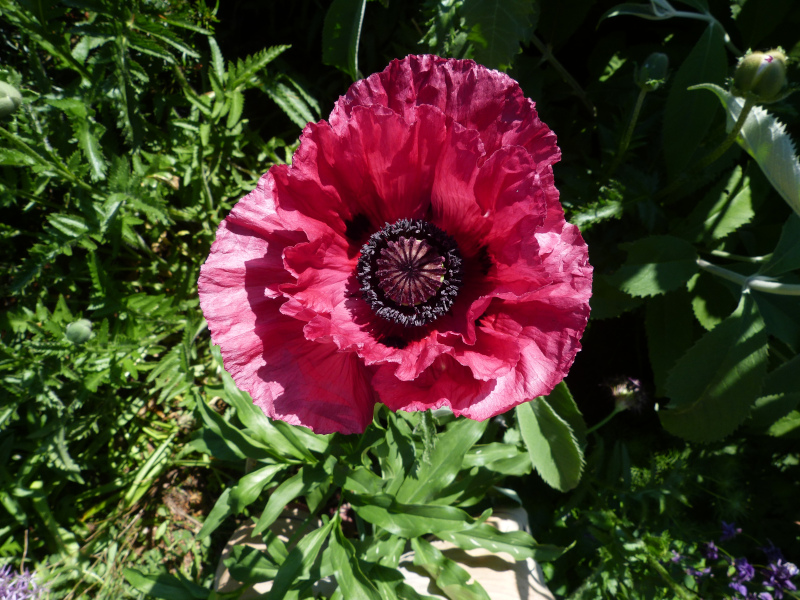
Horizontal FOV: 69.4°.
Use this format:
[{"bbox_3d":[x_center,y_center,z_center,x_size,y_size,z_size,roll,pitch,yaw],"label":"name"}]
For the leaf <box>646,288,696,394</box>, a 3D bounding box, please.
[{"bbox_3d":[0.216,0.035,0.460,0.044,0.012,0.088,-6,73,-2],"label":"leaf"}]

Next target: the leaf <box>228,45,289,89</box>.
[{"bbox_3d":[-0.122,-0.202,0.500,0.066,0.012,0.022,-35,78,-9],"label":"leaf"}]

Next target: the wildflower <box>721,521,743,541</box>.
[{"bbox_3d":[0.400,0.279,0.700,0.025,0.022,0.025,17,61,10],"label":"wildflower"}]

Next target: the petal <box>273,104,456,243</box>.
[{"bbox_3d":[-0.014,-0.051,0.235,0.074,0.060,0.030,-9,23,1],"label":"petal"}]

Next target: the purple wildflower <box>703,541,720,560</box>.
[{"bbox_3d":[0.377,0.303,0.700,0.022,0.022,0.022,17,61,10],"label":"purple wildflower"}]

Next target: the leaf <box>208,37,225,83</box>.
[{"bbox_3d":[-0.159,-0.208,0.500,0.012,0.007,0.042,-16,69,0],"label":"leaf"}]

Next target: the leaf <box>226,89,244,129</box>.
[{"bbox_3d":[-0.142,-0.166,0.500,0.013,0.007,0.035,12,73,4],"label":"leaf"}]

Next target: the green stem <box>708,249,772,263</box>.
[{"bbox_3d":[0.236,-0.031,0.400,0.046,0.006,0.006,3,72,6],"label":"green stem"}]

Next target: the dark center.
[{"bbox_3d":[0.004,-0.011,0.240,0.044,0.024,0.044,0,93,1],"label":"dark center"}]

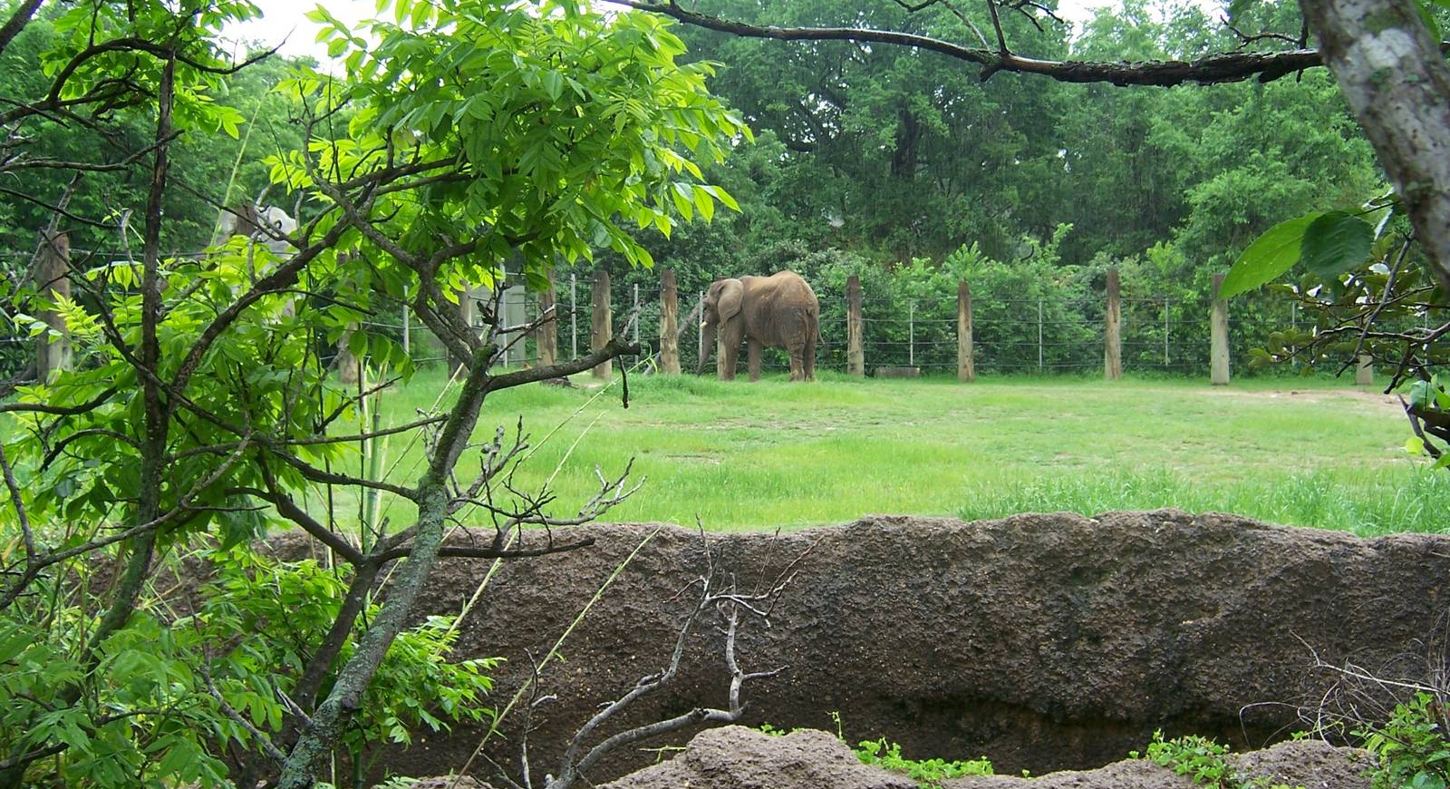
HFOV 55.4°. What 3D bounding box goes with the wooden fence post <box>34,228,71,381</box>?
[{"bbox_3d":[-8.748,-1.077,18.000,0.430,2.170,0.430,0,2,0],"label":"wooden fence post"}]

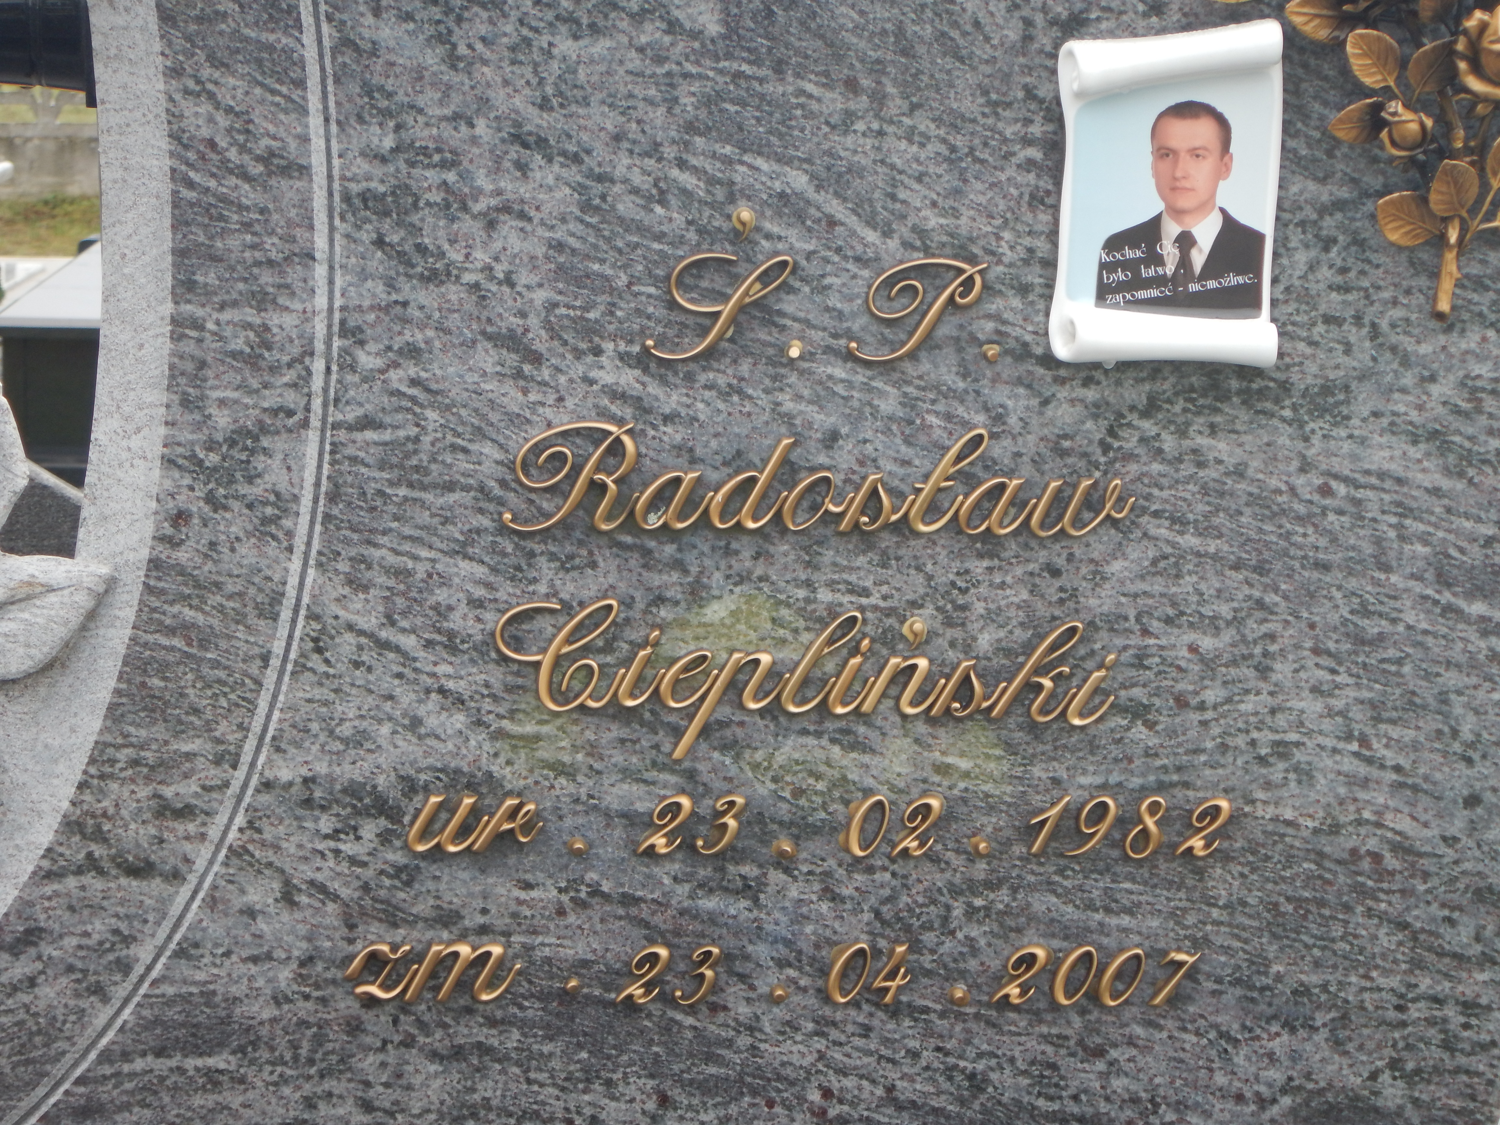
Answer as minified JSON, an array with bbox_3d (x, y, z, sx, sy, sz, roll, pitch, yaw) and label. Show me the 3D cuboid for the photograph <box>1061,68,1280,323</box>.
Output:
[{"bbox_3d":[0.198,-0.172,2.444,0.099,0.116,0.014,2,10,5],"label":"photograph"}]

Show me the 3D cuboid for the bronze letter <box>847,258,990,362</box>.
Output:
[{"bbox_3d":[0.080,-0.120,2.466,0.065,0.047,0.008,2,10,5],"label":"bronze letter"}]

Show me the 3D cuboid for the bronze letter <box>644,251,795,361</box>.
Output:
[{"bbox_3d":[-0.015,-0.122,2.474,0.071,0.050,0.008,2,10,5],"label":"bronze letter"}]

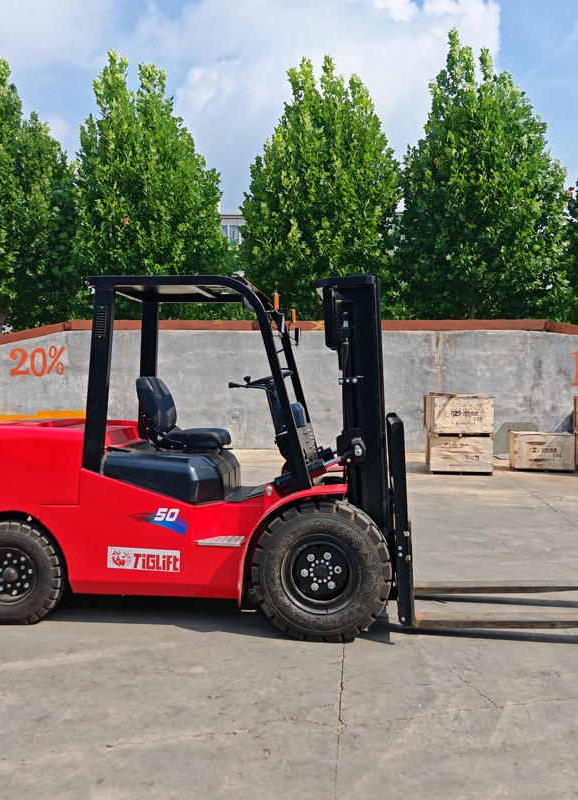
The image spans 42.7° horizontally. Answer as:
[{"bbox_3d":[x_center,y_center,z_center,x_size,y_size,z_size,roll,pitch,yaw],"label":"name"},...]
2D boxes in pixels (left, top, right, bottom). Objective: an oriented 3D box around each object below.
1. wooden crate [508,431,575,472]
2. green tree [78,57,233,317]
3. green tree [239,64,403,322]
[{"bbox_3d":[4.066,0.829,11.935,0.910,0.590,0.680,1,3,9],"label":"wooden crate"},{"bbox_3d":[-3.641,-4.223,19.725,4.252,9.886,4.252,1,3,6],"label":"green tree"},{"bbox_3d":[0.792,-4.036,19.233,4.197,9.598,4.197,1,3,6],"label":"green tree"}]

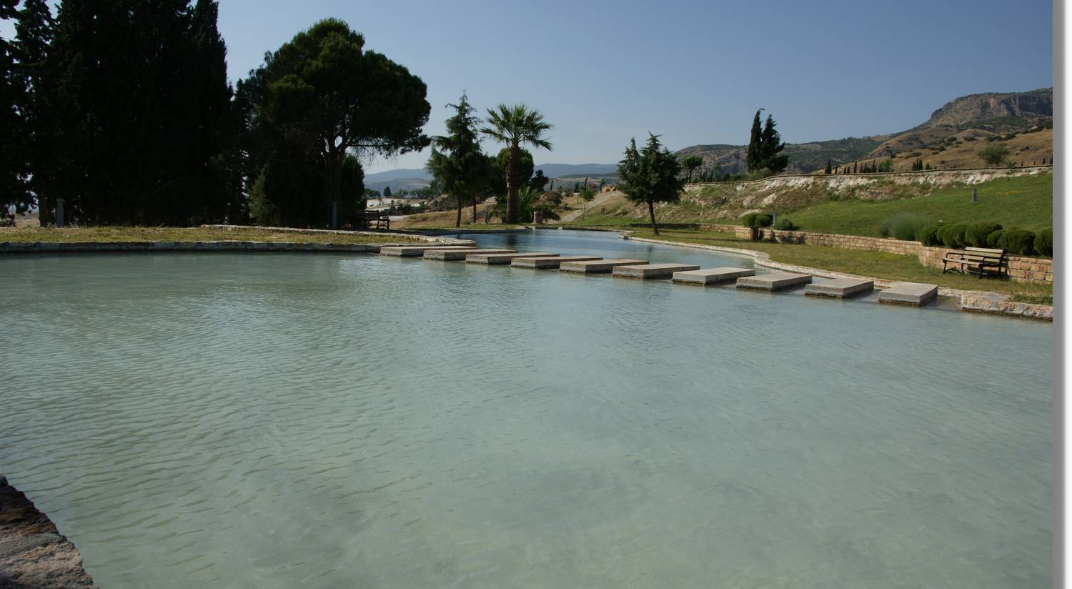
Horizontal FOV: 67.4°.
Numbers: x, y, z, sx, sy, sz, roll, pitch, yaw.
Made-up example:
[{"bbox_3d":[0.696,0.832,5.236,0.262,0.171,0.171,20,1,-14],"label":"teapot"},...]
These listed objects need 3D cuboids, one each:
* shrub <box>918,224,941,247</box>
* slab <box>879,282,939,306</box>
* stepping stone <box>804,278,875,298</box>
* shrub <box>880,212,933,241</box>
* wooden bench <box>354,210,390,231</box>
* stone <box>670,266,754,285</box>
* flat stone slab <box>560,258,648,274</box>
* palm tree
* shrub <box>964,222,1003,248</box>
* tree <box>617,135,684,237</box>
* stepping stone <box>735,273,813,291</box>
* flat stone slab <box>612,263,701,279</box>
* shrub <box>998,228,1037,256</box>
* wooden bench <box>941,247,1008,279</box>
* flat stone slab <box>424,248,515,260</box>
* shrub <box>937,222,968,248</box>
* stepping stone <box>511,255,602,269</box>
[{"bbox_3d":[15.520,-2.329,31.698,0.880,0.880,0.880,3,6,2],"label":"shrub"},{"bbox_3d":[9.503,-0.024,20.364,0.920,0.230,3.800,7,7,31],"label":"slab"},{"bbox_3d":[8.042,-0.187,21.166,0.920,0.230,3.800,7,7,32],"label":"stepping stone"},{"bbox_3d":[15.178,-2.777,33.000,2.000,1.170,1.700,3,7,0],"label":"shrub"},{"bbox_3d":[-8.031,-3.660,39.382,0.700,0.830,1.827,6,7,27],"label":"wooden bench"},{"bbox_3d":[5.173,-0.534,23.001,0.920,0.230,3.800,7,7,34],"label":"stone"},{"bbox_3d":[2.127,-0.855,23.888,0.889,0.214,3.587,8,8,37],"label":"flat stone slab"},{"bbox_3d":[-1.261,-8.373,51.500,4.500,7.600,4.500,3,7,0],"label":"palm tree"},{"bbox_3d":[14.812,-1.927,26.600,1.150,0.980,1.100,3,7,0],"label":"shrub"},{"bbox_3d":[7.627,-7.405,53.830,4.300,6.700,4.200,3,6,0],"label":"tree"},{"bbox_3d":[6.451,-0.355,21.531,0.889,0.214,3.587,7,8,33],"label":"stepping stone"},{"bbox_3d":[3.539,-0.682,23.036,0.889,0.214,3.587,8,8,35],"label":"flat stone slab"},{"bbox_3d":[15.317,-1.665,25.570,1.020,0.880,1.050,3,6,2],"label":"shrub"},{"bbox_3d":[13.644,-1.019,25.171,0.700,0.863,1.822,2,6,-7],"label":"wooden bench"},{"bbox_3d":[-2.113,-1.331,26.878,0.920,0.230,3.800,7,7,34],"label":"flat stone slab"},{"bbox_3d":[15.447,-2.192,29.833,1.000,0.950,1.000,3,6,2],"label":"shrub"},{"bbox_3d":[0.746,-1.002,24.531,0.889,0.214,3.587,8,8,38],"label":"stepping stone"}]

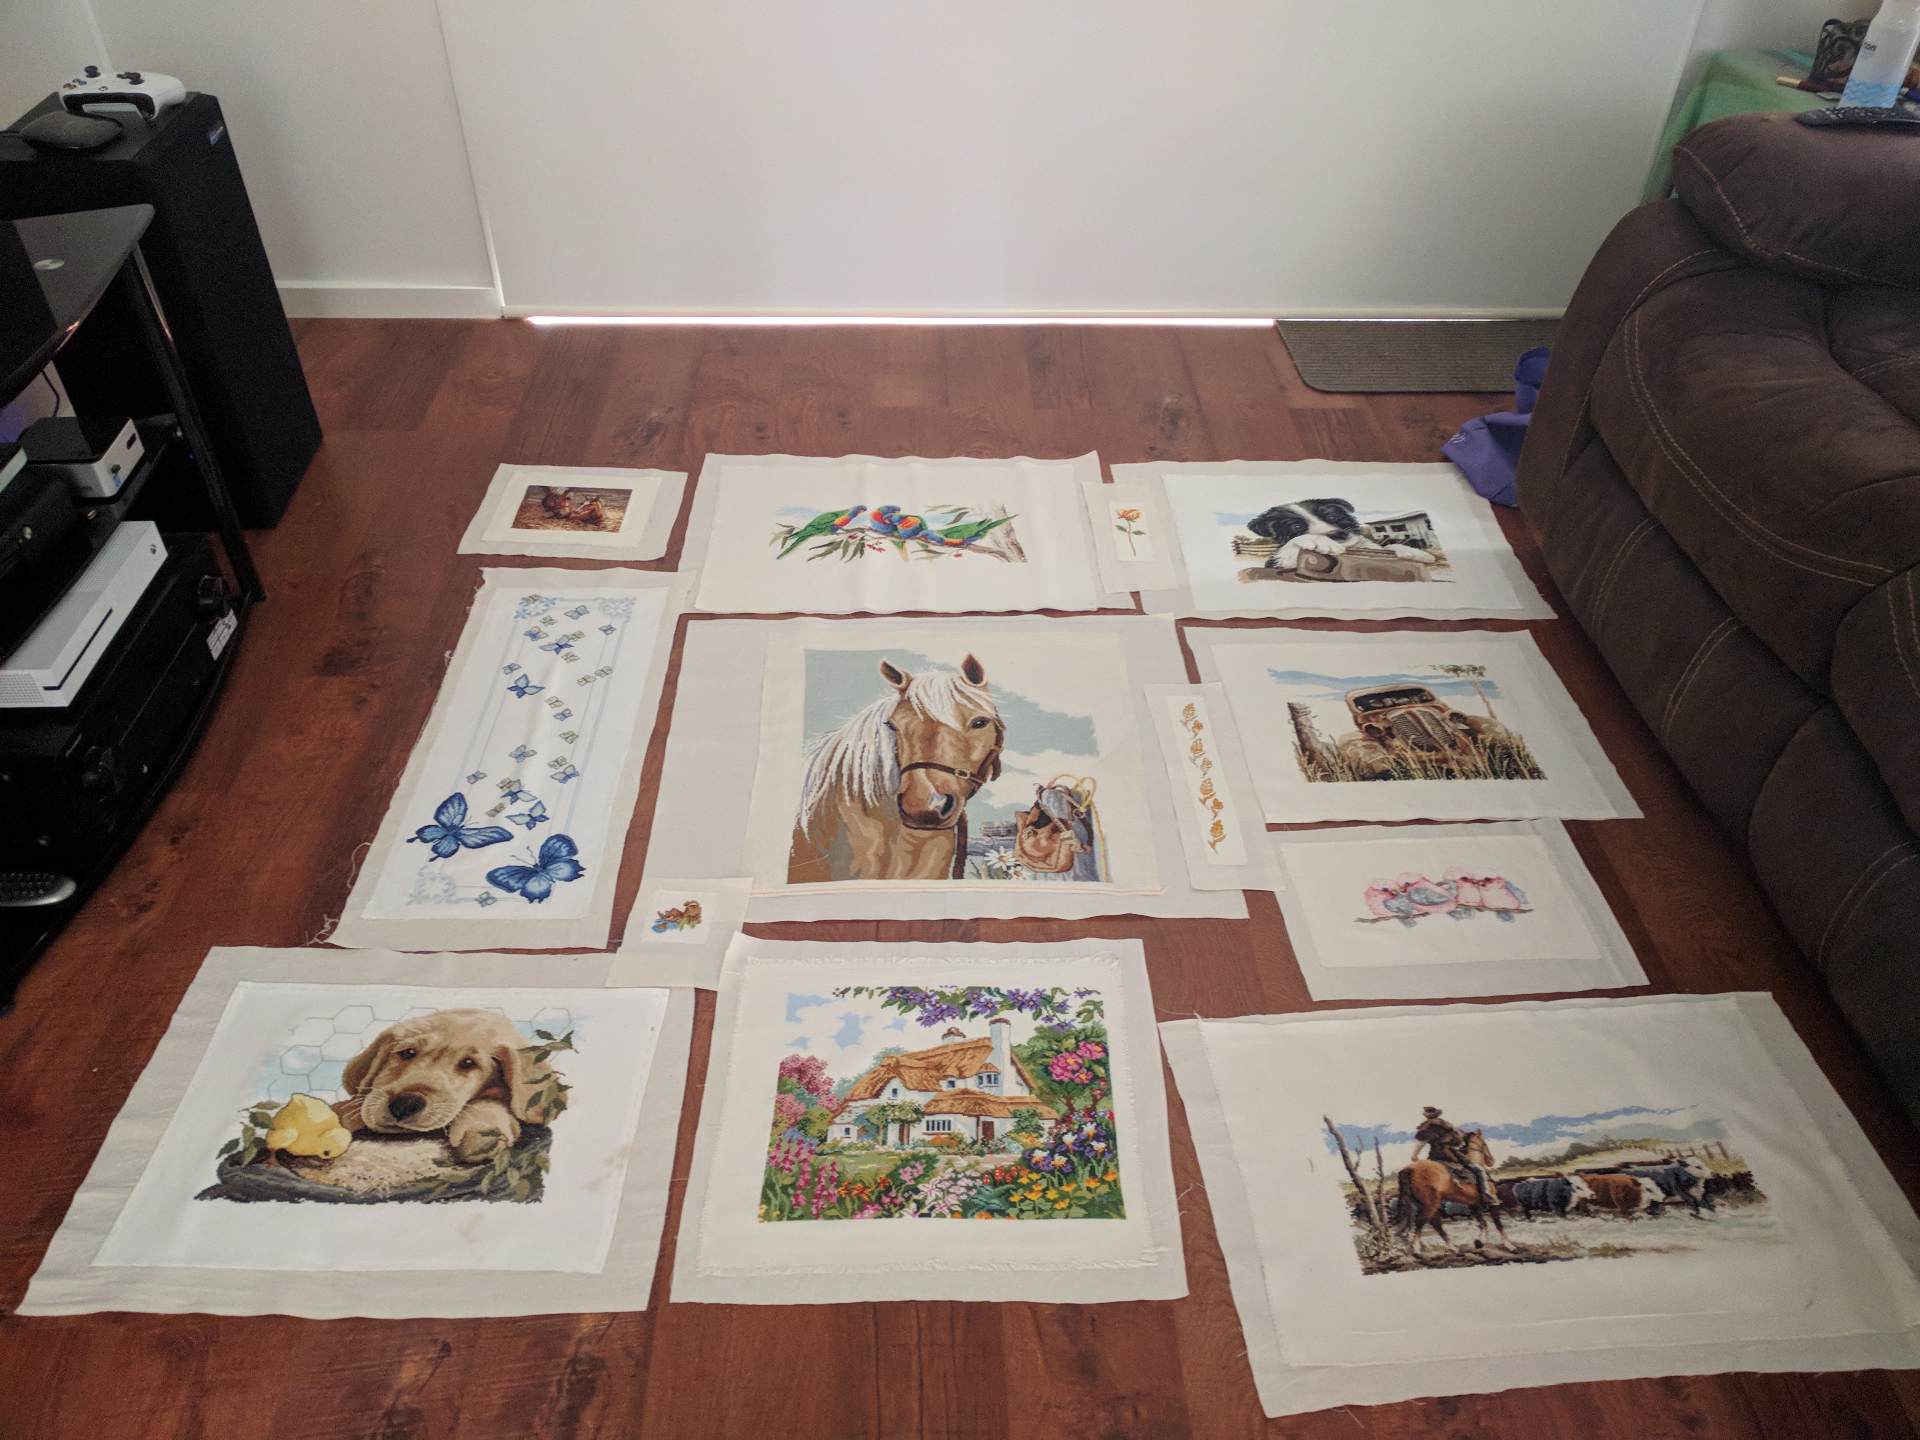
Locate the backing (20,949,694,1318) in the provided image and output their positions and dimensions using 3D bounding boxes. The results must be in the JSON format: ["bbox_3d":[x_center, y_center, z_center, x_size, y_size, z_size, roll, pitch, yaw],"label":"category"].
[{"bbox_3d":[-0.584,0.405,1.498,0.573,0.010,0.432,1,41,-2],"label":"backing"}]

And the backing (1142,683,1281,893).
[{"bbox_3d":[0.331,0.075,1.915,0.114,0.010,0.393,-1,41,-4],"label":"backing"}]

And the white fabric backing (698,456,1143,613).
[{"bbox_3d":[-0.084,-0.319,2.345,0.683,0.010,0.457,-1,41,-4],"label":"white fabric backing"}]

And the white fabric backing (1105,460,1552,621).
[{"bbox_3d":[0.586,-0.307,2.363,0.628,0.010,0.455,-1,41,-3],"label":"white fabric backing"}]

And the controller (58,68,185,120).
[{"bbox_3d":[-1.204,-0.898,2.054,0.153,0.061,0.102,-5,42,-8],"label":"controller"}]

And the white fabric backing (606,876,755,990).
[{"bbox_3d":[-0.329,0.244,1.692,0.134,0.010,0.172,4,41,2],"label":"white fabric backing"}]

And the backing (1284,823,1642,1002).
[{"bbox_3d":[0.597,0.223,1.760,0.395,0.010,0.265,-2,41,-5],"label":"backing"}]

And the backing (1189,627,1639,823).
[{"bbox_3d":[0.629,-0.008,2.024,0.509,0.010,0.415,-1,41,-4],"label":"backing"}]

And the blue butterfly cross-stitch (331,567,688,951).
[{"bbox_3d":[-0.571,0.011,1.946,0.323,0.010,0.746,1,41,-1],"label":"blue butterfly cross-stitch"}]

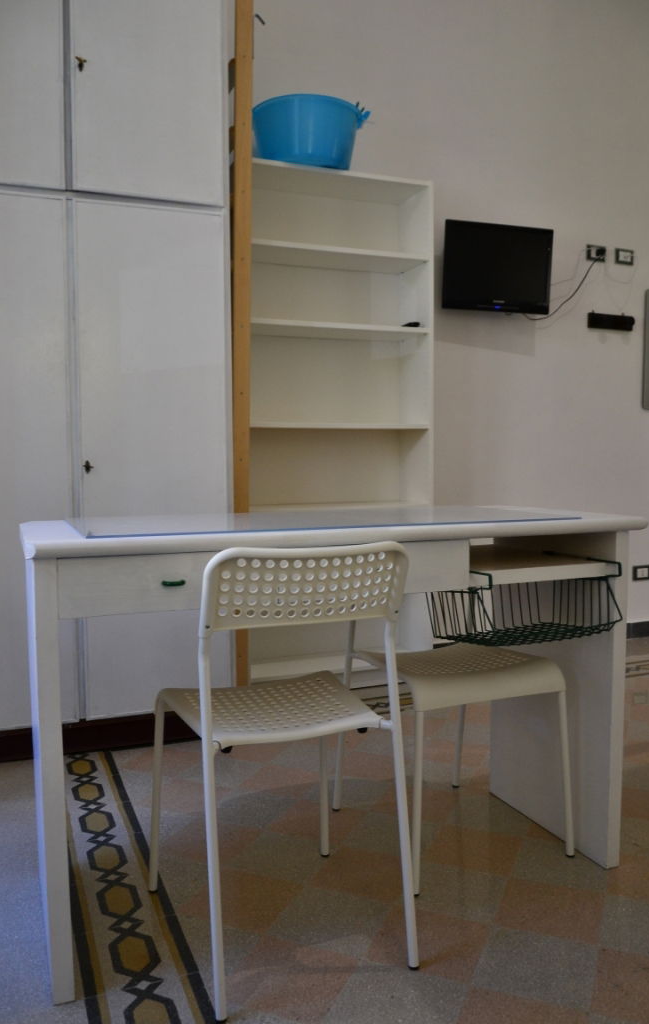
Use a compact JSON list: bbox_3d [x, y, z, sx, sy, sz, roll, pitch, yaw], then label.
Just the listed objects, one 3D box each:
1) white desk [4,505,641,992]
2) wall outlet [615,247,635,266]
[{"bbox_3d":[0.019,0.408,1.707,1.250,0.780,0.540,-2,4,-22],"label":"white desk"},{"bbox_3d":[1.522,-1.289,3.890,0.120,0.080,0.012,-2,4,-20],"label":"wall outlet"}]

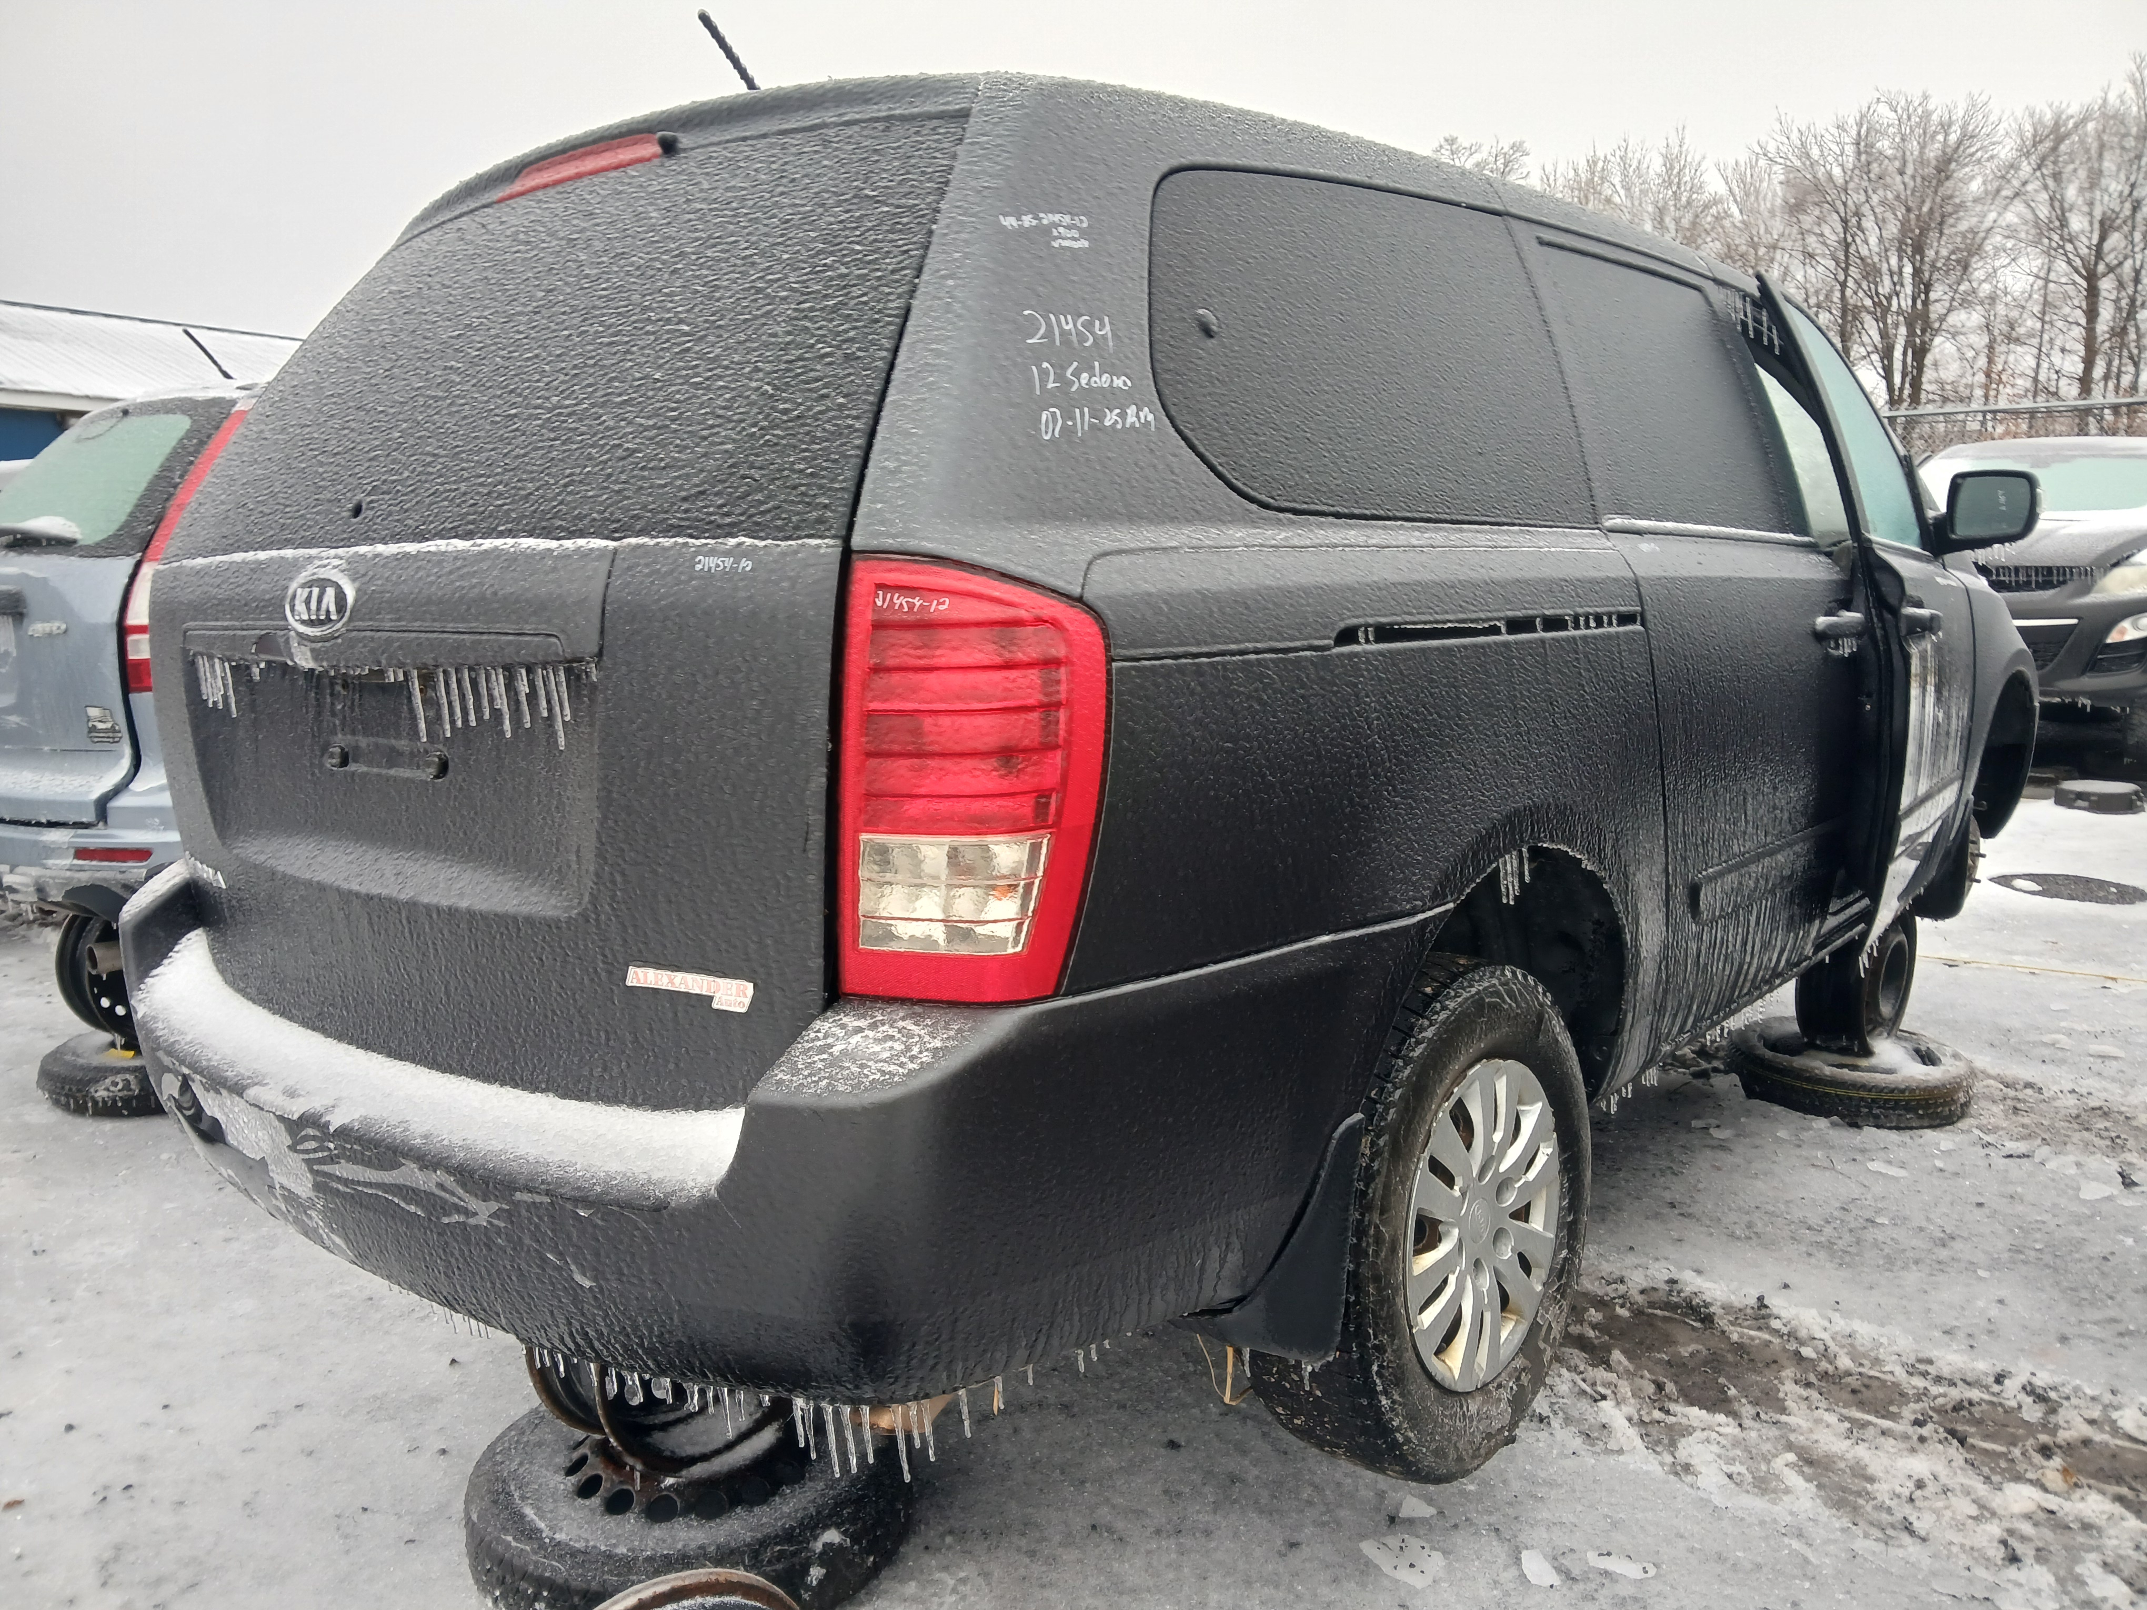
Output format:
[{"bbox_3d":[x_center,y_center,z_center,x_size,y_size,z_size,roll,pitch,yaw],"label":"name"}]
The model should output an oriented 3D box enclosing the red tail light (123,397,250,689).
[{"bbox_3d":[-2.112,-0.636,3.922,0.200,0.710,0.380,4,9,41],"label":"red tail light"}]

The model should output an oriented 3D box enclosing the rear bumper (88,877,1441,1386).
[{"bbox_3d":[-0.588,0.343,2.247,1.950,0.480,0.940,3,9,41],"label":"rear bumper"}]

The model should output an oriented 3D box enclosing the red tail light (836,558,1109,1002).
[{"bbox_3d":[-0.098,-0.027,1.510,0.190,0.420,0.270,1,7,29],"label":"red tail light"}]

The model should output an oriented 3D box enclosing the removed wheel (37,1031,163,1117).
[{"bbox_3d":[-2.610,0.722,4.610,0.610,0.170,0.610,-2,7,0],"label":"removed wheel"}]

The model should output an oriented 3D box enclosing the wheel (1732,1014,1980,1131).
[{"bbox_3d":[2.018,0.690,4.206,0.590,0.135,0.590,-2,7,0],"label":"wheel"}]

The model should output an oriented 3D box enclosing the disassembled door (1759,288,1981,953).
[{"bbox_3d":[1.808,-0.422,3.614,0.280,1.340,1.060,2,8,36],"label":"disassembled door"}]

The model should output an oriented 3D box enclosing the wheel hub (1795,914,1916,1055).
[{"bbox_3d":[1.961,0.404,4.078,0.200,0.440,0.440,4,9,41],"label":"wheel hub"}]

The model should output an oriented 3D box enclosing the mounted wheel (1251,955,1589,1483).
[{"bbox_3d":[0.479,0.559,2.241,0.235,0.700,0.700,3,9,41],"label":"mounted wheel"}]

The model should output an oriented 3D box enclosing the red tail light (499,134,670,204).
[{"bbox_3d":[-0.651,-0.837,2.110,0.400,0.060,0.070,3,9,41],"label":"red tail light"}]

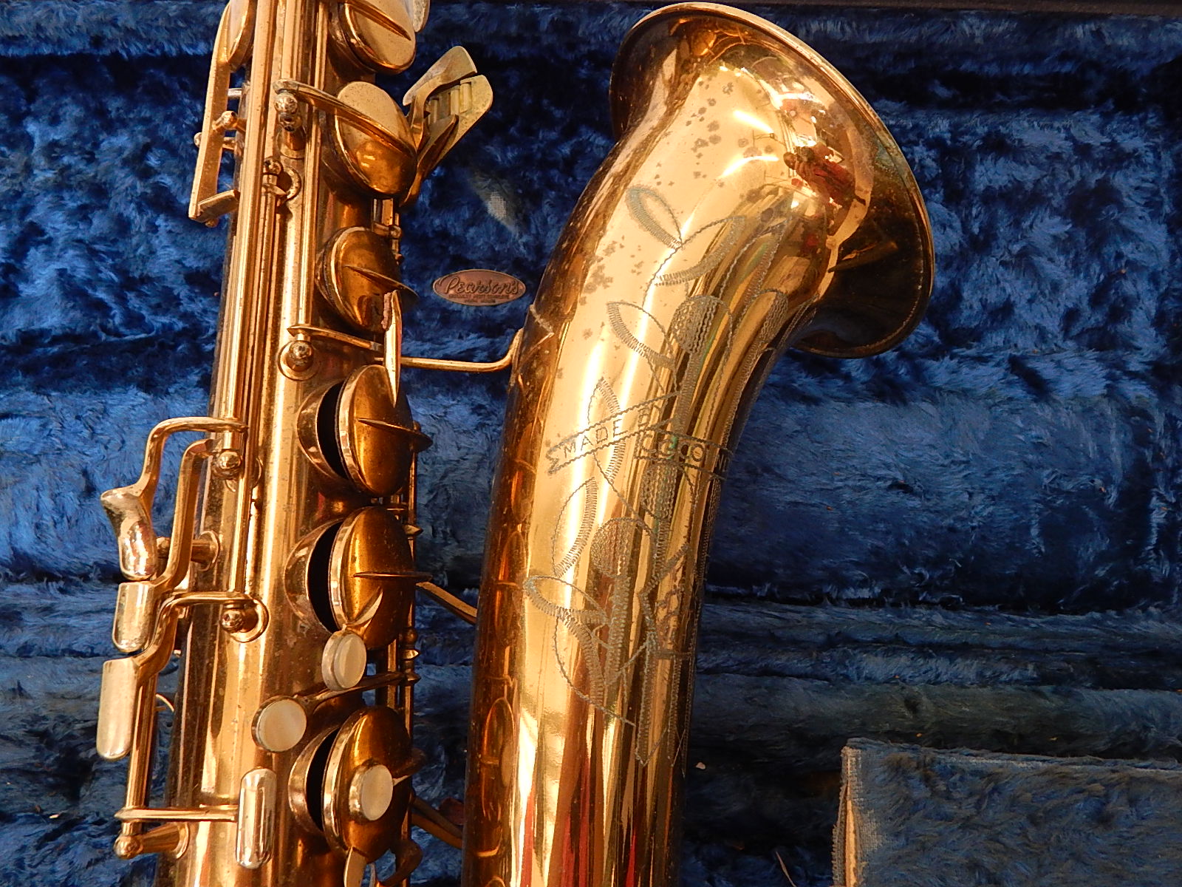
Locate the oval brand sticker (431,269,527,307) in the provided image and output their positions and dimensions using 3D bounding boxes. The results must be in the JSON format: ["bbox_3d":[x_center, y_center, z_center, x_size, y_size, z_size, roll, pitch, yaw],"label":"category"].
[{"bbox_3d":[-0.059,-0.082,0.450,0.049,0.002,0.020,0,83,0],"label":"oval brand sticker"}]

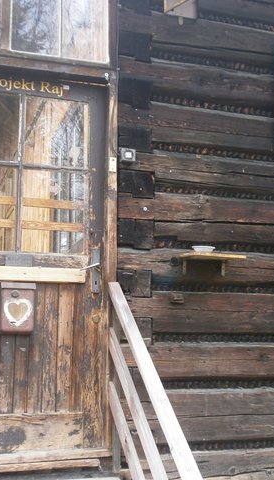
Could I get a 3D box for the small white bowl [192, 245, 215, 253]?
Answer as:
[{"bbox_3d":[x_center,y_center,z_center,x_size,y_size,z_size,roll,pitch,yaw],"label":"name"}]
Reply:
[{"bbox_3d":[0.362,0.056,3.207,0.128,0.037,0.128,1,-8,0],"label":"small white bowl"}]

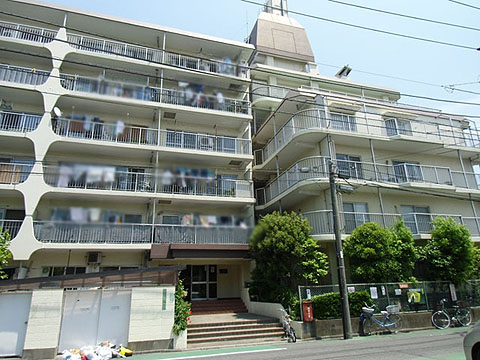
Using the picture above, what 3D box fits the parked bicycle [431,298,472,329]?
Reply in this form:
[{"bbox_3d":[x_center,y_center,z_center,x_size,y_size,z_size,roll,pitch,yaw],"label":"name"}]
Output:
[{"bbox_3d":[8.525,5.416,13.466,1.768,1.050,0.572,6,-20,-23],"label":"parked bicycle"}]

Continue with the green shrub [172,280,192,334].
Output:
[{"bbox_3d":[-1.937,4.279,11.099,0.624,1.747,0.676,4,-19,-17],"label":"green shrub"}]

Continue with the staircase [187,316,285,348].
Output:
[{"bbox_3d":[-0.329,5.396,11.841,3.328,0.593,1.352,4,-19,-17],"label":"staircase"}]

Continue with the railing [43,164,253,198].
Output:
[{"bbox_3d":[-4.632,0.576,18.696,11.128,1.248,1.529,4,-19,-17],"label":"railing"}]

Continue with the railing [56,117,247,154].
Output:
[{"bbox_3d":[-4.714,-2.018,19.559,11.128,1.269,1.529,4,-19,-17],"label":"railing"}]

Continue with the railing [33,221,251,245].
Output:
[{"bbox_3d":[-4.649,3.153,17.805,11.128,1.248,1.529,4,-19,-17],"label":"railing"}]

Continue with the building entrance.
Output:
[{"bbox_3d":[-2.277,5.857,18.875,2.028,1.841,0.312,4,-19,-17],"label":"building entrance"}]

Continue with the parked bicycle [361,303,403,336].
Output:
[{"bbox_3d":[5.233,5.140,12.358,1.768,1.082,0.582,4,-19,-17],"label":"parked bicycle"}]

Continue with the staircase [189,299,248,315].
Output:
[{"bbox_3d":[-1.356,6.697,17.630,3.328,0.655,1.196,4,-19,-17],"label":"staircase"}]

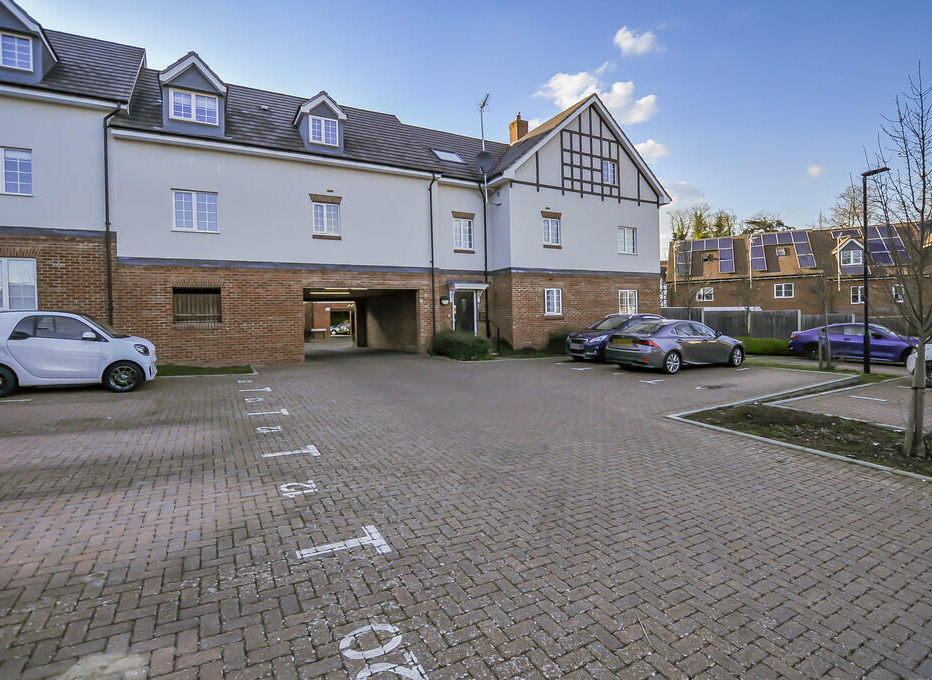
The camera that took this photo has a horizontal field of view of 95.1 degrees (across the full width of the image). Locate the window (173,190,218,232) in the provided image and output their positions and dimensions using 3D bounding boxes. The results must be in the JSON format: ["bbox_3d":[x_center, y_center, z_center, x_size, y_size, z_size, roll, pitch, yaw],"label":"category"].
[{"bbox_3d":[-7.575,-3.605,11.955,1.100,1.200,0.120,-2,1,-26],"label":"window"}]

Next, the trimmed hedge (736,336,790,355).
[{"bbox_3d":[12.793,0.278,18.200,3.200,0.800,0.900,-1,1,28],"label":"trimmed hedge"}]

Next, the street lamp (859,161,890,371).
[{"bbox_3d":[11.019,-1.850,11.365,0.680,5.500,0.280,-1,2,45],"label":"street lamp"}]

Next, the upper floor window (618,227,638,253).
[{"bbox_3d":[6.928,-4.213,18.134,1.150,1.200,0.120,-2,1,-26],"label":"upper floor window"}]

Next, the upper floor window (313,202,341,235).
[{"bbox_3d":[-4.401,-3.821,13.489,0.808,0.989,0.120,-2,2,-26],"label":"upper floor window"}]

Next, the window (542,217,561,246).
[{"bbox_3d":[3.339,-4.171,16.463,0.831,0.993,0.120,-2,2,-26],"label":"window"}]

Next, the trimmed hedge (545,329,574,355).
[{"bbox_3d":[3.770,0.057,16.053,1.700,0.950,0.900,-2,1,-26],"label":"trimmed hedge"}]

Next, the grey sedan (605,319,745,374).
[{"bbox_3d":[6.573,0.150,13.111,4.670,1.430,1.810,-2,2,-25],"label":"grey sedan"}]

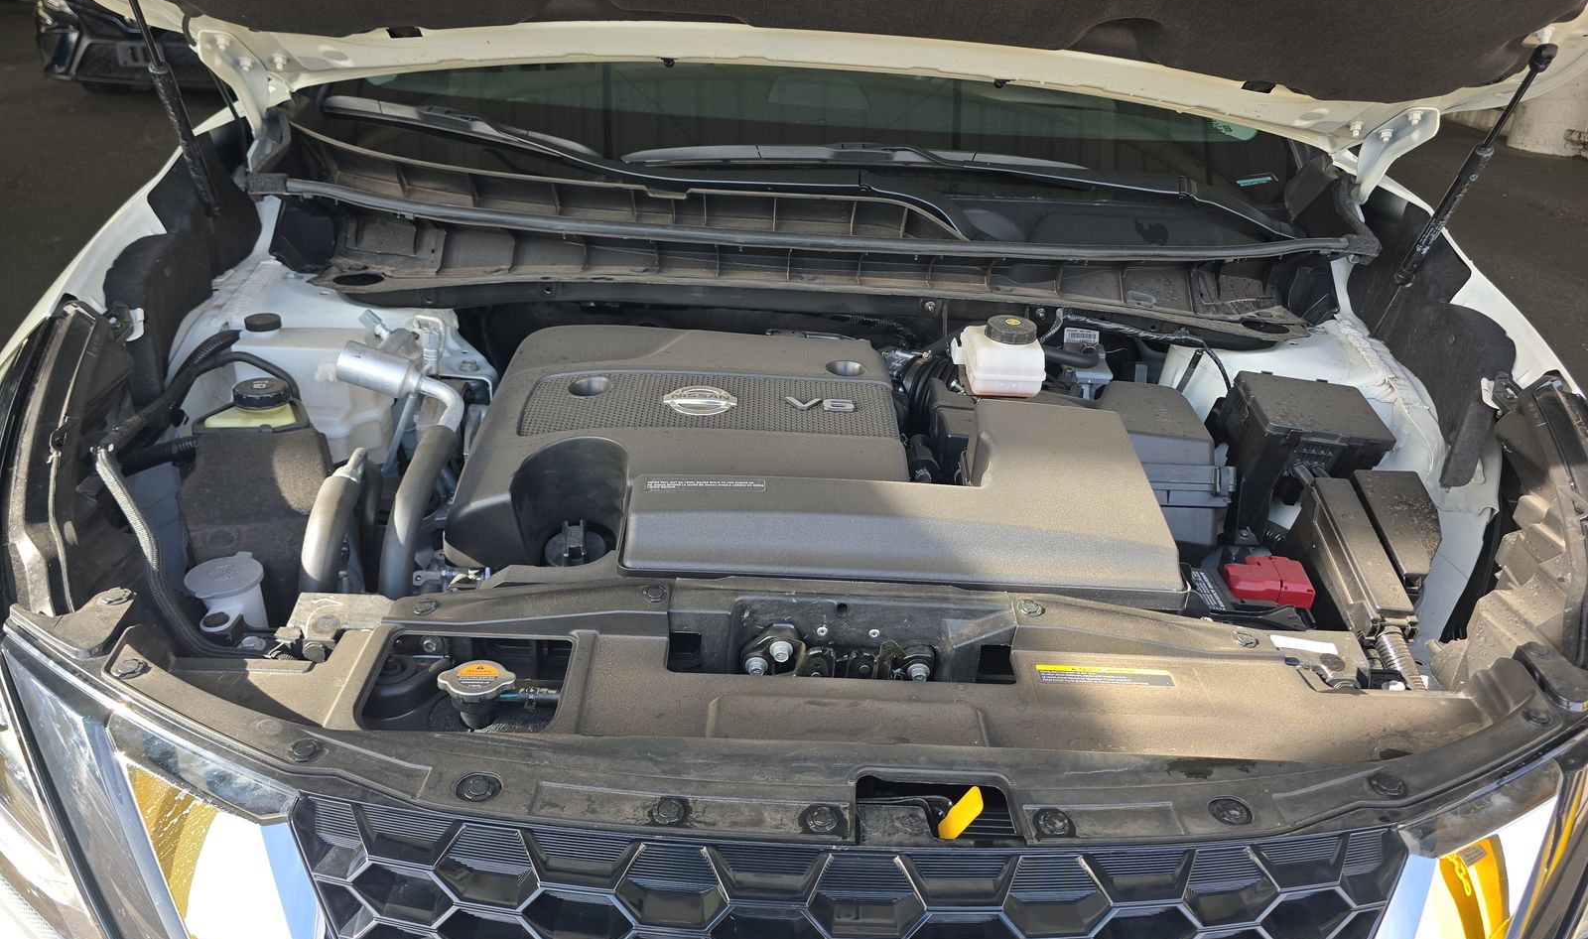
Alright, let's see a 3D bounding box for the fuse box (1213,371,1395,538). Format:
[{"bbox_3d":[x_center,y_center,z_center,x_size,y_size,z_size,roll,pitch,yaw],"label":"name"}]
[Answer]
[{"bbox_3d":[0.547,-0.016,1.143,0.126,0.118,0.140,7,29,6],"label":"fuse box"}]

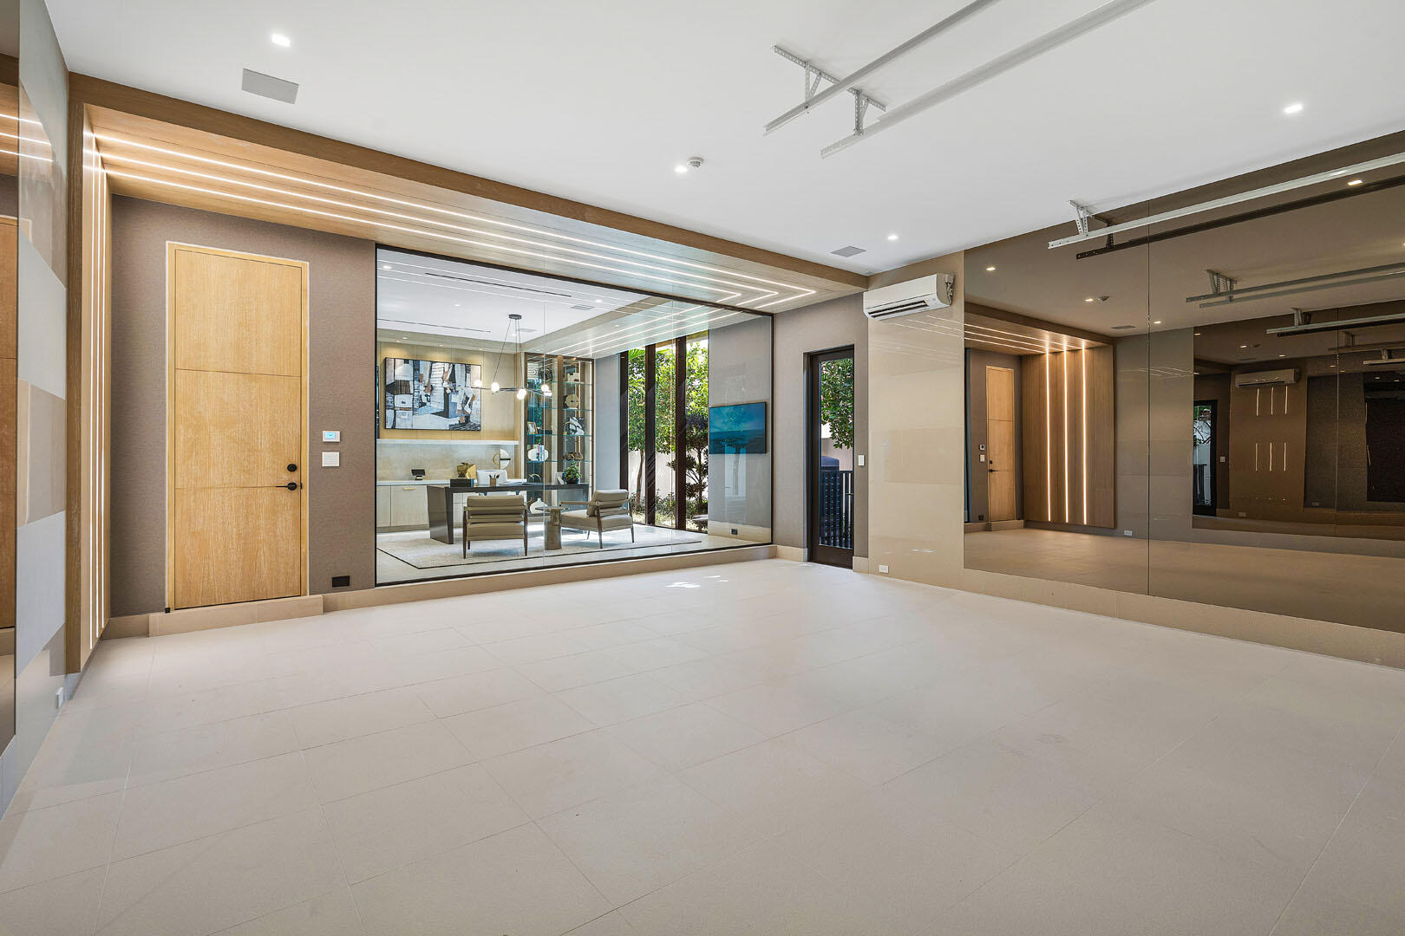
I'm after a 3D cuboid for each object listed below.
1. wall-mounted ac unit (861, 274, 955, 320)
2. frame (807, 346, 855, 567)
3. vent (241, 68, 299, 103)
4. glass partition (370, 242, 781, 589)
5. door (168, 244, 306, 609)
[{"bbox_3d":[2.134,-1.782,6.959,0.230,0.305,0.895,0,1,-37],"label":"wall-mounted ac unit"},{"bbox_3d":[1.613,-0.122,8.171,0.130,2.653,0.772,0,1,-37],"label":"frame"},{"bbox_3d":[-2.531,-2.230,3.884,0.272,0.030,0.268,0,1,-37],"label":"vent"},{"bbox_3d":[-0.990,-0.485,7.417,4.891,3.080,0.090,0,1,-37],"label":"glass partition"},{"bbox_3d":[-3.719,-0.310,5.334,0.915,2.804,0.090,0,1,-37],"label":"door"}]

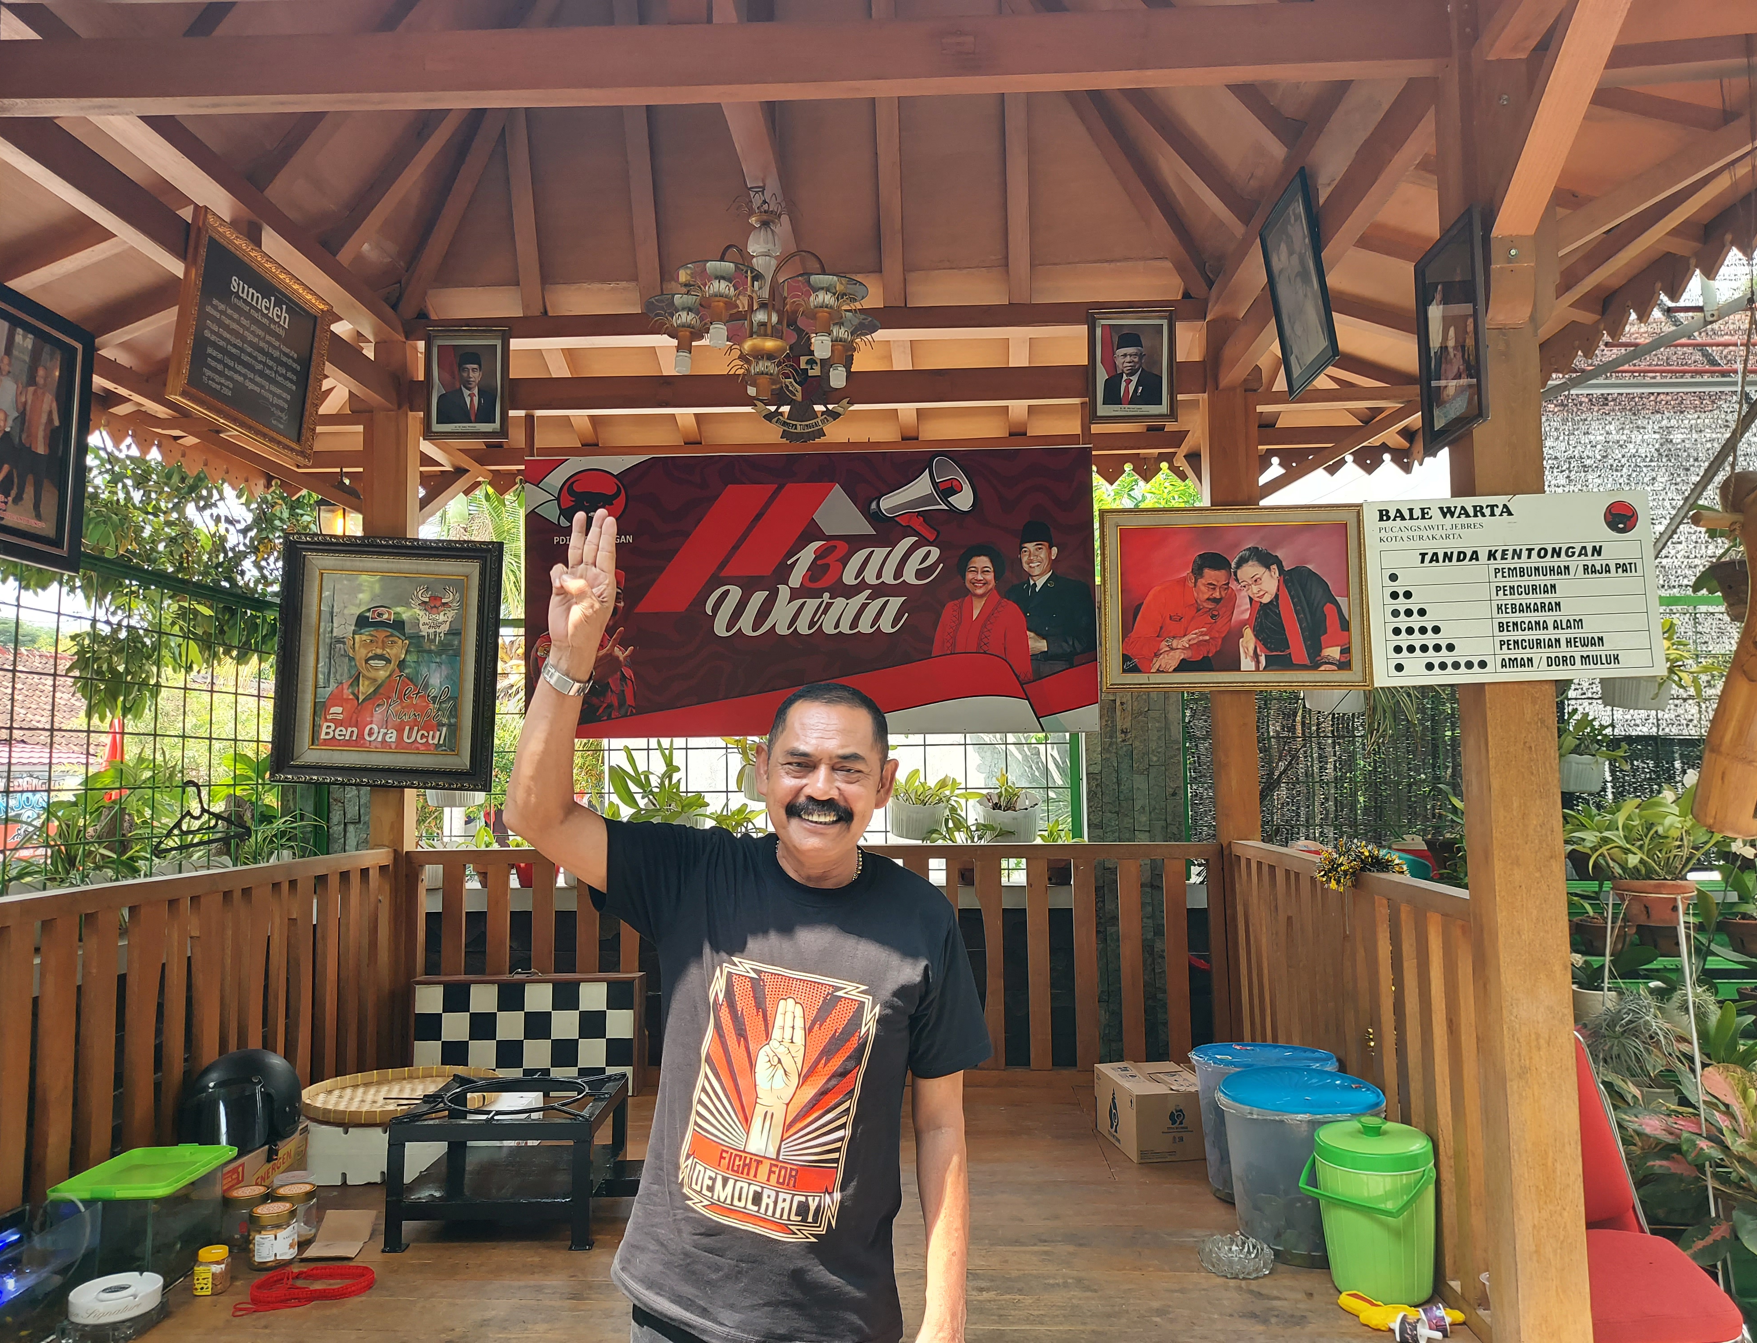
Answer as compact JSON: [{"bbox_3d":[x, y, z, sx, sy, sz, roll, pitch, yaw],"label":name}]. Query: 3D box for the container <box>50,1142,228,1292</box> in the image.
[{"bbox_3d":[-1.492,1.124,2.647,0.235,0.220,0.300,-1,-5,2],"label":"container"}]

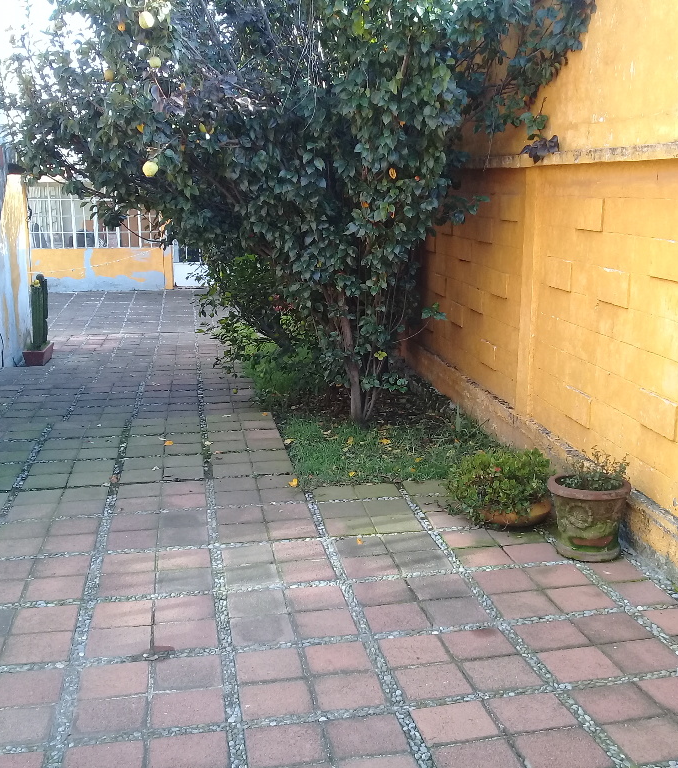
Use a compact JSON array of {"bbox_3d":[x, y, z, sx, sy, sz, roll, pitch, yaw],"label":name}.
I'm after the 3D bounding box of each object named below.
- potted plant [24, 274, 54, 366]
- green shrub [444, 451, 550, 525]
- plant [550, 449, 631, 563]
[{"bbox_3d":[-3.302,-0.707,10.022,0.226,0.949,0.498,-2,12,-5],"label":"potted plant"},{"bbox_3d":[0.901,0.573,5.176,0.583,0.429,0.536,-3,12,-9],"label":"green shrub"},{"bbox_3d":[1.300,0.599,4.754,0.423,0.549,0.423,-3,12,-9],"label":"plant"}]

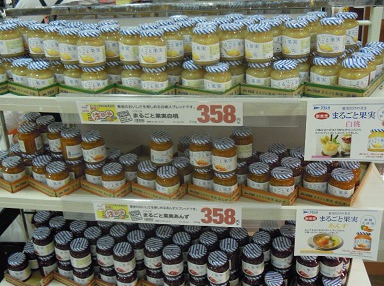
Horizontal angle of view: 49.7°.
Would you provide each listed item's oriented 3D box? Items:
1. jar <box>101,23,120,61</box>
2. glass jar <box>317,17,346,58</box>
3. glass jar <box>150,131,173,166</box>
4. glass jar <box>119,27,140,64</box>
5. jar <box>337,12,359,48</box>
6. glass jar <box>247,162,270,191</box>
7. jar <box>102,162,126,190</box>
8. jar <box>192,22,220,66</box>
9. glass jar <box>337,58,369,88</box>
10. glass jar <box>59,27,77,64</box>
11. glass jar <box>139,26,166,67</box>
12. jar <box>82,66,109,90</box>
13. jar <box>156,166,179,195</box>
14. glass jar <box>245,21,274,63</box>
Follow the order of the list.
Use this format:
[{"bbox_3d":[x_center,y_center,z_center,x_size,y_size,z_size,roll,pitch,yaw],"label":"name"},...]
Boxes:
[{"bbox_3d":[-0.233,-0.290,1.199,0.072,0.091,0.072,-8,24,-14],"label":"jar"},{"bbox_3d":[0.390,-0.297,1.157,0.076,0.091,0.076,-3,25,1],"label":"glass jar"},{"bbox_3d":[-0.097,0.017,1.303,0.072,0.091,0.072,-2,23,1],"label":"glass jar"},{"bbox_3d":[-0.155,-0.256,1.089,0.072,0.091,0.072,-2,22,1],"label":"glass jar"},{"bbox_3d":[0.445,-0.328,1.197,0.072,0.091,0.072,1,22,8],"label":"jar"},{"bbox_3d":[0.210,0.115,1.293,0.072,0.093,0.072,-2,25,1],"label":"glass jar"},{"bbox_3d":[-0.258,0.122,1.379,0.076,0.091,0.076,-3,25,1],"label":"jar"},{"bbox_3d":[0.035,-0.247,1.044,0.072,0.091,0.072,-2,22,1],"label":"jar"},{"bbox_3d":[0.400,-0.159,1.022,0.072,0.091,0.072,1,22,8],"label":"glass jar"},{"bbox_3d":[-0.358,-0.291,1.245,0.076,0.091,0.076,-3,25,1],"label":"glass jar"},{"bbox_3d":[-0.108,-0.266,1.157,0.076,0.091,0.076,-3,25,1],"label":"glass jar"},{"bbox_3d":[-0.281,-0.180,1.210,0.076,0.091,0.076,-5,25,-3],"label":"jar"},{"bbox_3d":[-0.074,0.126,1.299,0.072,0.093,0.072,-2,25,1],"label":"jar"},{"bbox_3d":[0.185,-0.274,1.136,0.076,0.091,0.076,-3,25,1],"label":"glass jar"}]

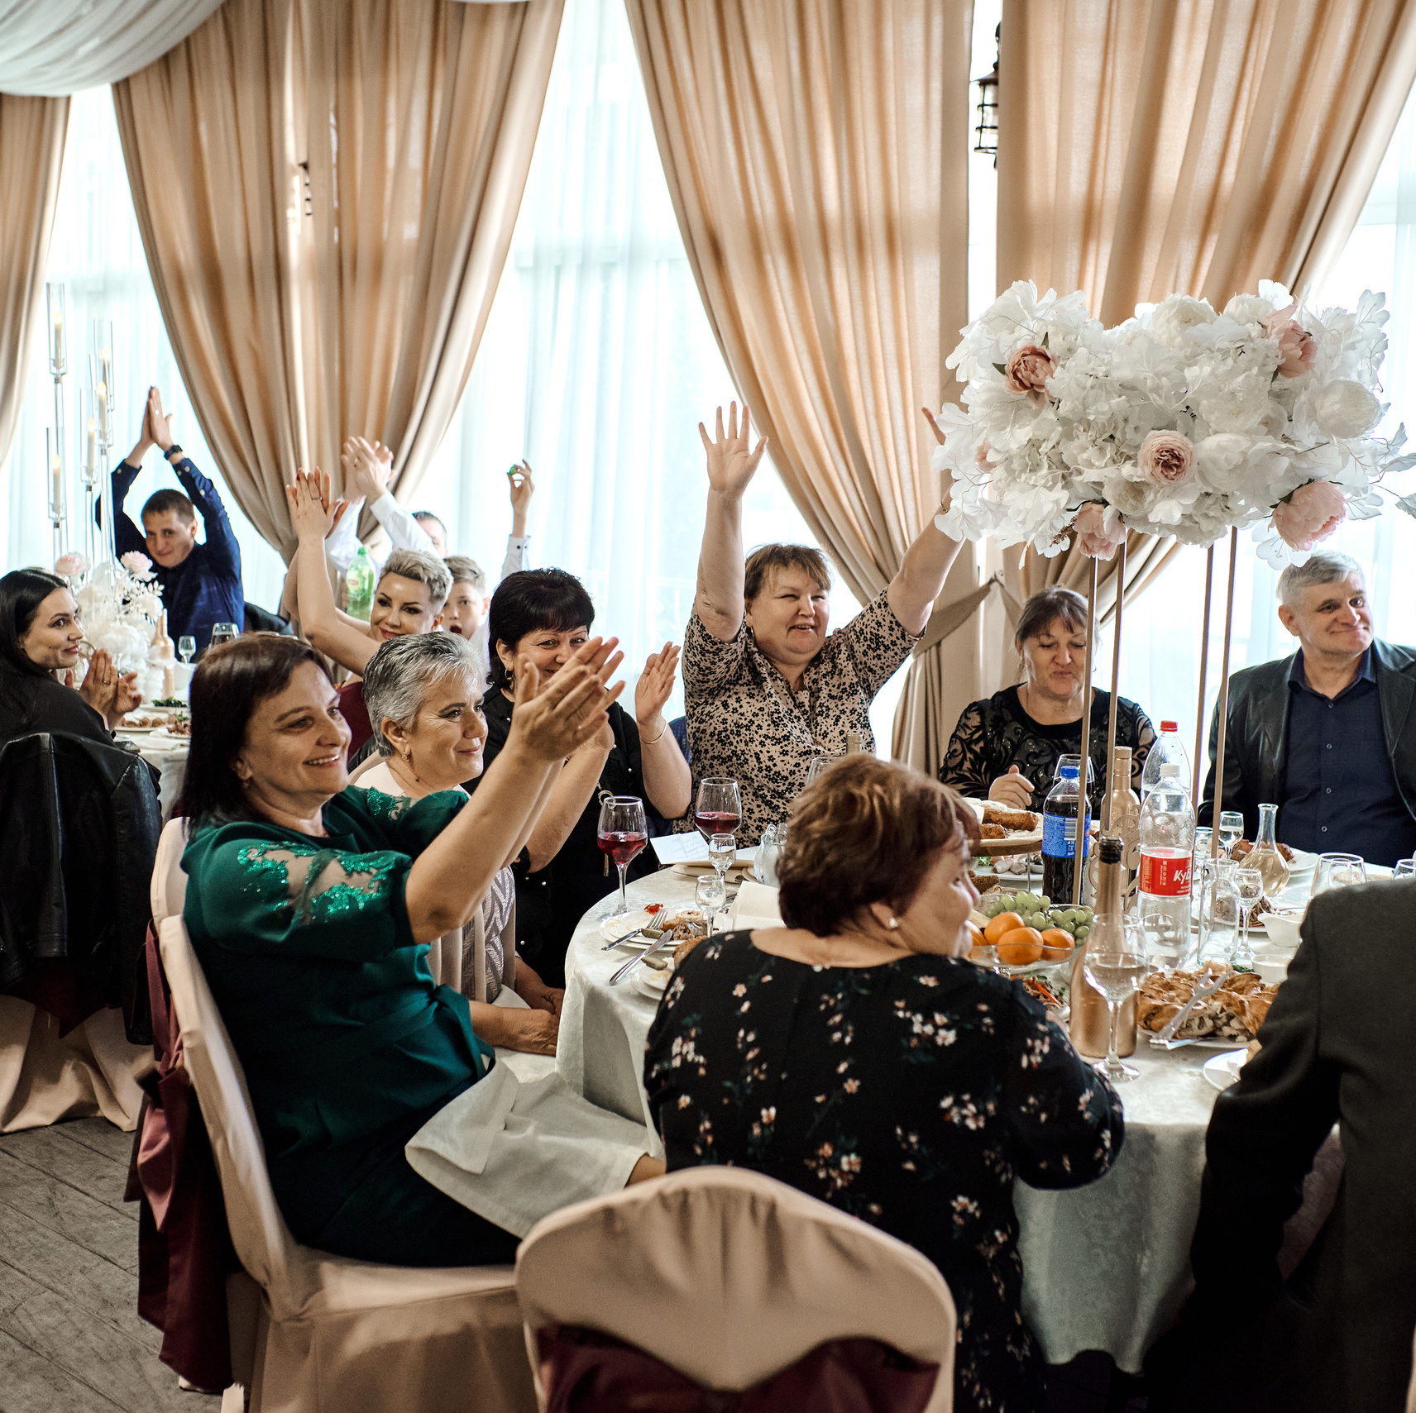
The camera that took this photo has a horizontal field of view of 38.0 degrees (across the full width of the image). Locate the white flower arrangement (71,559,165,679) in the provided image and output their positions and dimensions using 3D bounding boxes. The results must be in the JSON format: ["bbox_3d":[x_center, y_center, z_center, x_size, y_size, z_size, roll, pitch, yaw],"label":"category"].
[{"bbox_3d":[-1.767,-0.244,6.111,0.330,0.440,0.330,1,9,0],"label":"white flower arrangement"}]

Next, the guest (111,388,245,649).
[{"bbox_3d":[-1.718,-0.209,6.794,0.520,1.690,0.720,1,9,0],"label":"guest"}]

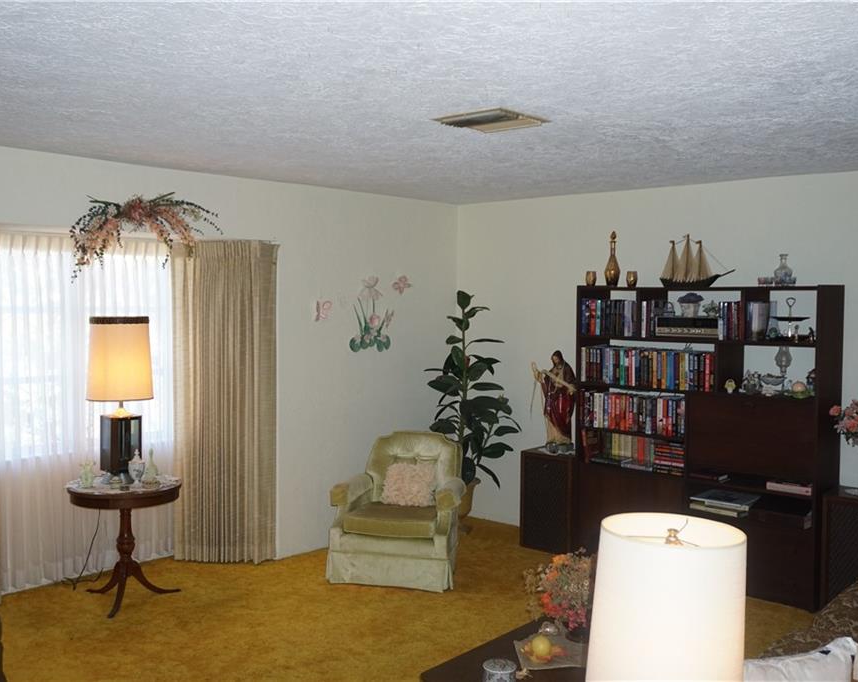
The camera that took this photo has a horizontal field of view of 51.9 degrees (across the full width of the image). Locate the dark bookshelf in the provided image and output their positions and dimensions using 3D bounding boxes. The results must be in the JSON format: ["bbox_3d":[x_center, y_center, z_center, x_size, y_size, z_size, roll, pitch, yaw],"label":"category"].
[{"bbox_3d":[1.652,0.561,5.450,1.580,1.800,0.300,3,4,43],"label":"dark bookshelf"}]

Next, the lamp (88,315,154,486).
[{"bbox_3d":[-1.750,0.334,5.024,0.360,0.930,0.360,0,3,-2],"label":"lamp"}]

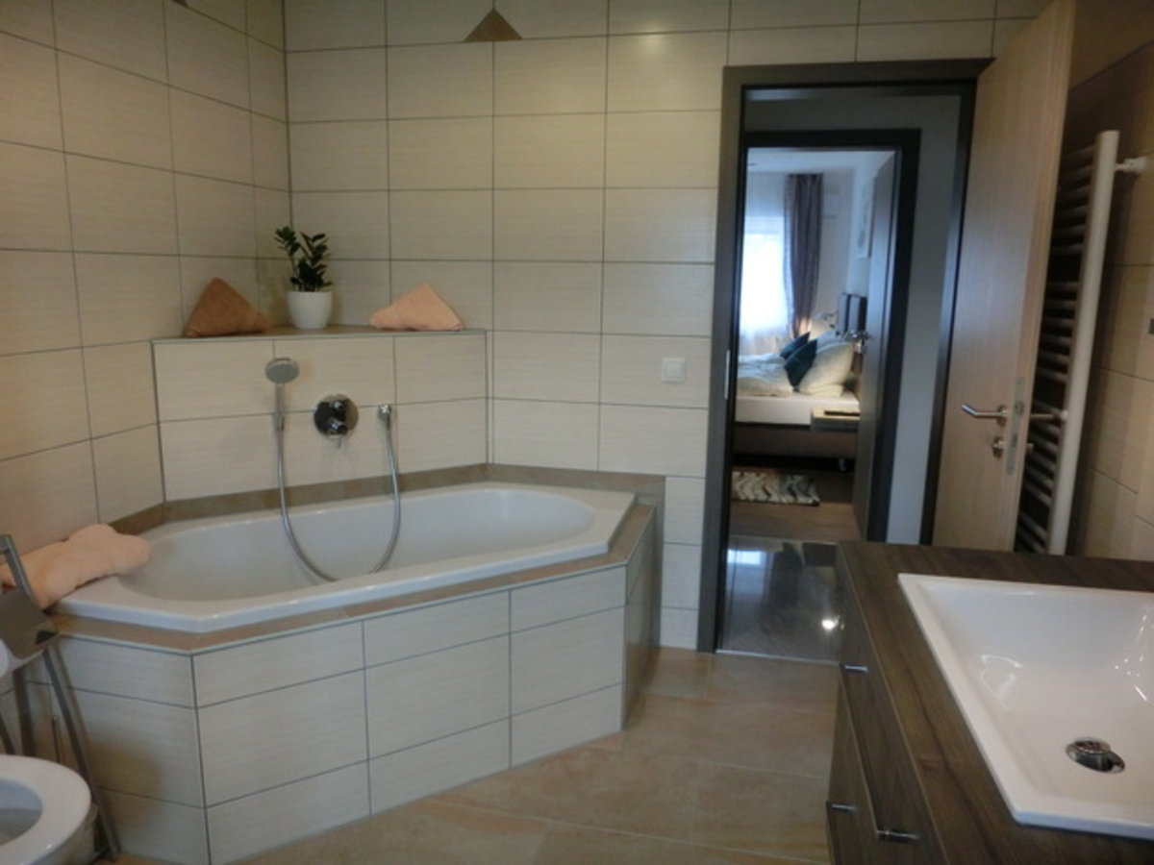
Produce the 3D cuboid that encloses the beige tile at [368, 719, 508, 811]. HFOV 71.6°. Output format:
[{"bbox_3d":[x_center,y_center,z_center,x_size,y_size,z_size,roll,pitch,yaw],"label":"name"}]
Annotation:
[{"bbox_3d":[-0.363,0.894,2.164,0.402,0.160,0.012,-6,13,-31],"label":"beige tile"}]

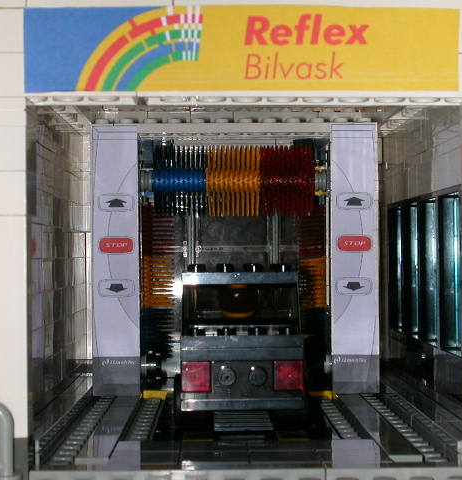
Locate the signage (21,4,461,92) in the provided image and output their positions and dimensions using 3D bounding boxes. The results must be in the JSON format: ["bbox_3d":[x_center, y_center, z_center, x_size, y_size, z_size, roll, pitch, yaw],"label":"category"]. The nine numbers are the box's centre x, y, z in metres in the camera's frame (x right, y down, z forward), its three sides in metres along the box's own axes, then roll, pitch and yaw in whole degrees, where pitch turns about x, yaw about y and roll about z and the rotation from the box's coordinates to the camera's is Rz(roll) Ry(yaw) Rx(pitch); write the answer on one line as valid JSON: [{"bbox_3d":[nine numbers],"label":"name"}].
[{"bbox_3d":[0.003,-0.041,0.257,0.095,0.018,0.002,0,-1,-1],"label":"signage"}]

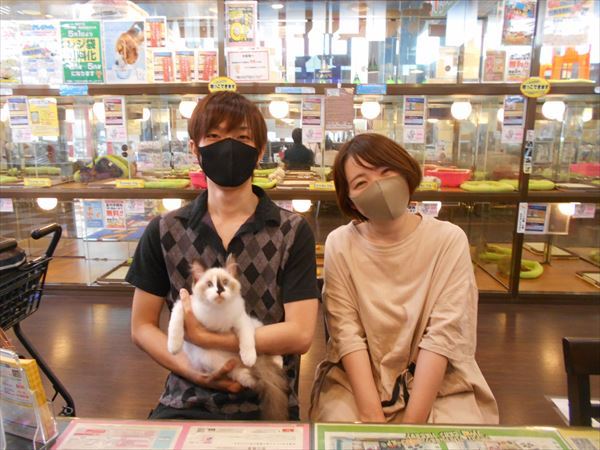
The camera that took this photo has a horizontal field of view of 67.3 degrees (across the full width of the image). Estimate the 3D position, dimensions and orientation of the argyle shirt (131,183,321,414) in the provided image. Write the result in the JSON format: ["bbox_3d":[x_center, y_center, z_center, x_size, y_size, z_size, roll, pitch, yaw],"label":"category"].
[{"bbox_3d":[-0.205,0.205,1.180,0.500,0.620,0.290,-1,11,-3],"label":"argyle shirt"}]

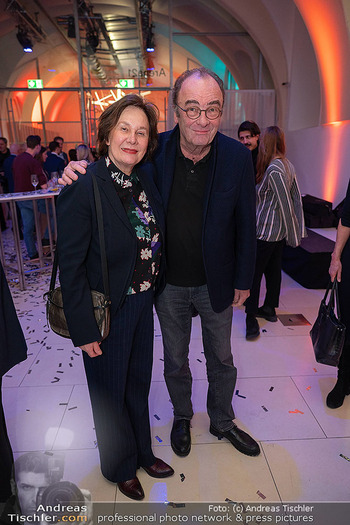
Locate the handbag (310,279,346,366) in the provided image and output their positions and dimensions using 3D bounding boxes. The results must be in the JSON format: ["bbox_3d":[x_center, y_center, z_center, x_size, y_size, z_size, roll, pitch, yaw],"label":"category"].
[{"bbox_3d":[0.926,0.344,2.200,0.140,0.500,0.280,4,16,15],"label":"handbag"}]

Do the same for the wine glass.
[{"bbox_3d":[-1.692,-0.950,4.400,0.083,0.220,0.083,-1,16,0],"label":"wine glass"}]

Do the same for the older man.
[{"bbox_3d":[-0.007,0.138,1.654,0.800,1.830,0.420,-1,17,-3],"label":"older man"}]

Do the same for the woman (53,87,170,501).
[{"bbox_3d":[-0.213,0.249,1.499,0.480,1.710,0.370,-12,20,-33],"label":"woman"}]

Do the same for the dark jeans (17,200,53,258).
[{"bbox_3d":[-2.235,-0.589,5.800,0.400,0.950,0.400,-13,20,-38],"label":"dark jeans"}]

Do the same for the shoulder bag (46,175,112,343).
[{"bbox_3d":[-0.396,-0.033,1.490,0.265,0.670,0.160,5,17,20],"label":"shoulder bag"}]

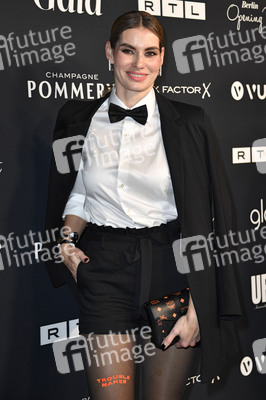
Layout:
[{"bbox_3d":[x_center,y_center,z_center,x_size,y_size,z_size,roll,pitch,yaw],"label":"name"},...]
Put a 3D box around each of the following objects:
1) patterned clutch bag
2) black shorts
[{"bbox_3d":[0.114,0.332,2.560,0.145,0.135,0.045,-17,2,-16],"label":"patterned clutch bag"},{"bbox_3d":[0.000,0.233,2.700,0.345,0.335,0.235,0,6,5],"label":"black shorts"}]

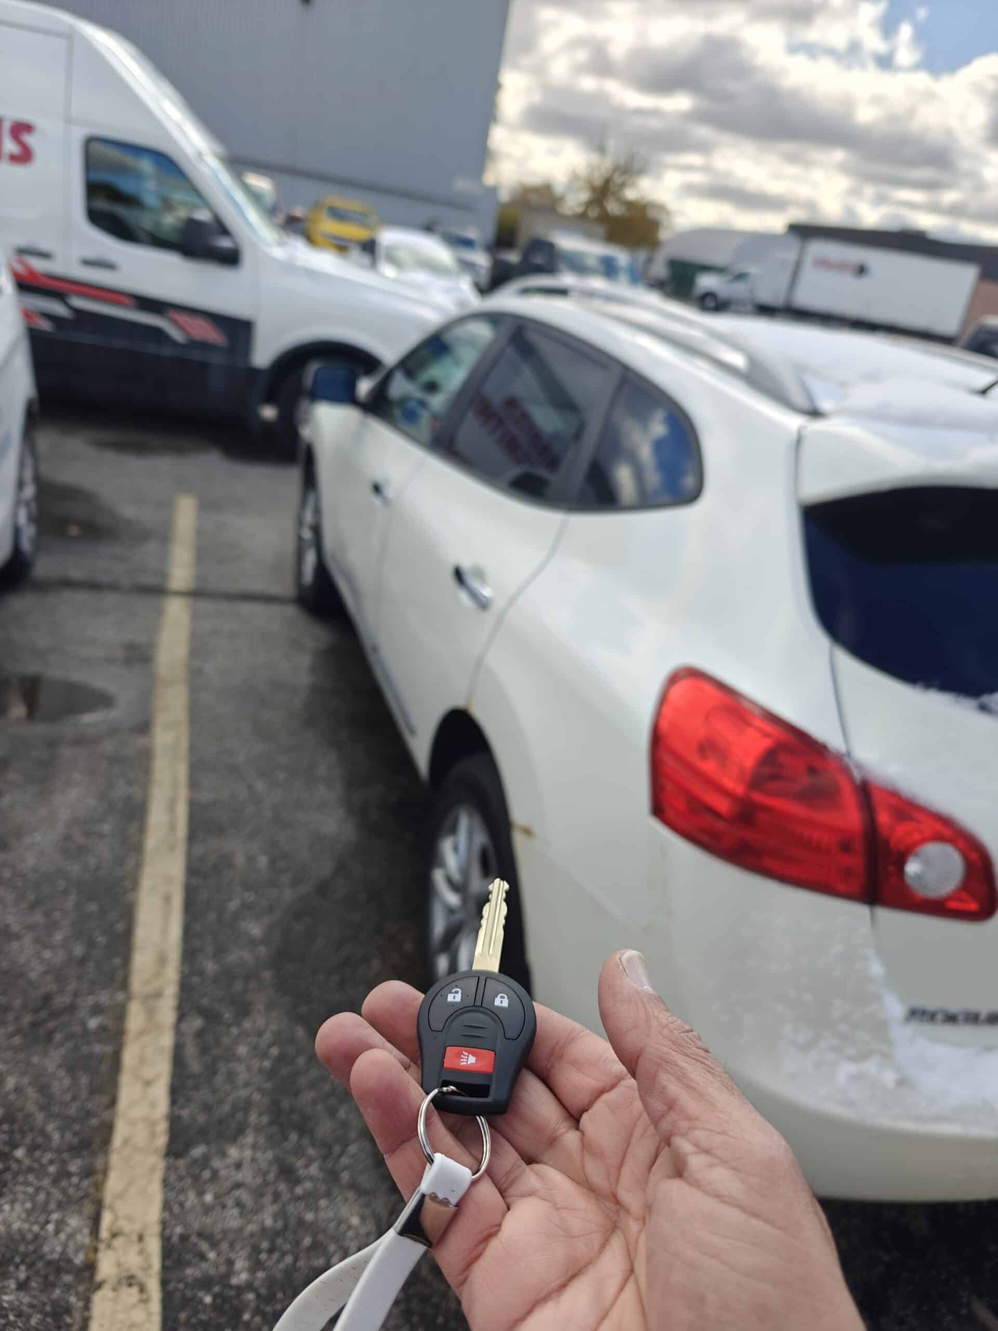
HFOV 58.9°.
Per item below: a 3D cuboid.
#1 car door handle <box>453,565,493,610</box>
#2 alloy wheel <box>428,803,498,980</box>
[{"bbox_3d":[-0.056,-0.172,1.955,0.042,0.036,0.205,-1,26,-20],"label":"car door handle"},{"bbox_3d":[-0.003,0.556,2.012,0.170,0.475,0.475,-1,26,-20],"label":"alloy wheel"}]

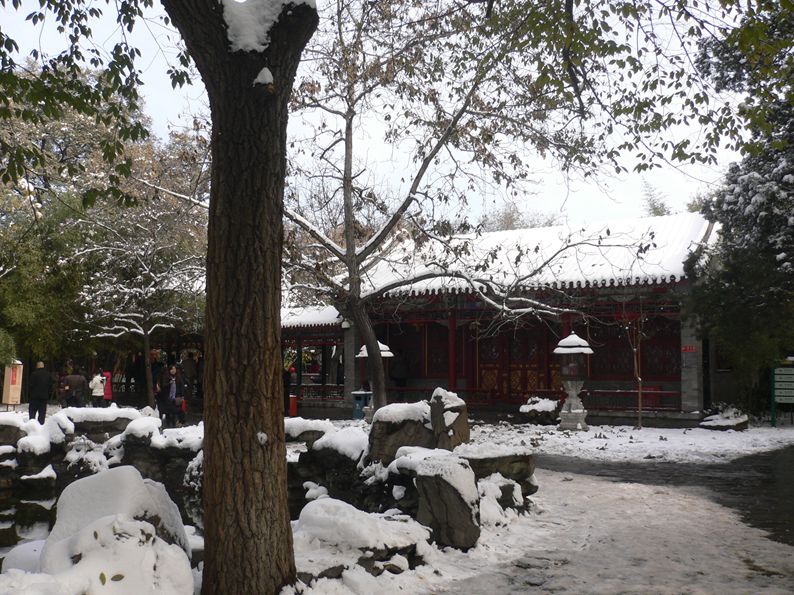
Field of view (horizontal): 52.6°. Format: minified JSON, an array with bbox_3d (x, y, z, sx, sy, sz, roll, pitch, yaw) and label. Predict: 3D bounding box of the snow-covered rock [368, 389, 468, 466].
[{"bbox_3d":[0.276,1.707,10.300,1.280,1.100,0.850,0,-5,0],"label":"snow-covered rock"}]

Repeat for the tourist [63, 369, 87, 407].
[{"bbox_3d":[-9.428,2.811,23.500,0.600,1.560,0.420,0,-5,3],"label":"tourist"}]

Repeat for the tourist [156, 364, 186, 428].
[{"bbox_3d":[-5.704,2.517,20.300,0.580,1.620,0.420,1,-5,-7],"label":"tourist"}]

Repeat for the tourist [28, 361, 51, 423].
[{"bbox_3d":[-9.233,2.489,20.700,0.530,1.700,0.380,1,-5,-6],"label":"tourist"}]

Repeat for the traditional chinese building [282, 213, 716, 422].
[{"bbox_3d":[4.060,0.791,26.136,12.000,6.100,8.200,-2,-6,25],"label":"traditional chinese building"}]

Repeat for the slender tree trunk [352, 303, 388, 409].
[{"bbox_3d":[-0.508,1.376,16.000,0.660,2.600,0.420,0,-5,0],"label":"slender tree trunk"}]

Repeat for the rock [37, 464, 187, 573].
[{"bbox_3d":[-1.964,1.549,5.600,1.000,0.720,0.800,2,-5,-18],"label":"rock"}]

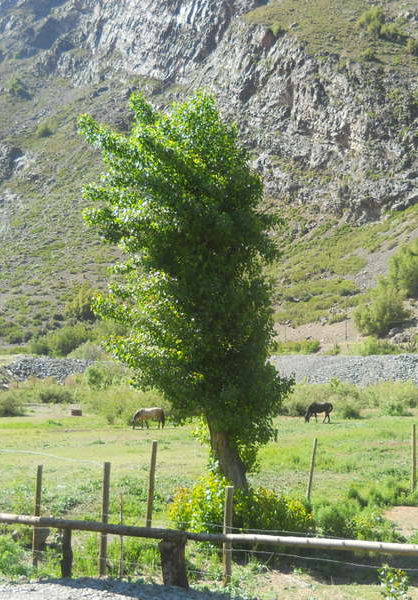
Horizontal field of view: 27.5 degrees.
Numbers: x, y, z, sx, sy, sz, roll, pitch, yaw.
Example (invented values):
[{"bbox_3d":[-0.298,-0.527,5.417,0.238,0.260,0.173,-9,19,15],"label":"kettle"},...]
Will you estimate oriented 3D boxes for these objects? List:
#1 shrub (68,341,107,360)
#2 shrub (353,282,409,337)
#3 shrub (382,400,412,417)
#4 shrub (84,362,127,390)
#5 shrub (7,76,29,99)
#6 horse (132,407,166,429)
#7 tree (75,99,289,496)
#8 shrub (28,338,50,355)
[{"bbox_3d":[-16.556,6.910,117.000,5.610,3.010,4.768,0,-3,0],"label":"shrub"},{"bbox_3d":[27.234,1.579,135.000,8.841,8.683,8.399,0,-3,0],"label":"shrub"},{"bbox_3d":[15.130,8.755,69.000,2.348,1.265,1.996,0,-4,0],"label":"shrub"},{"bbox_3d":[-11.082,8.231,92.000,4.626,3.228,4.164,0,-3,0],"label":"shrub"},{"bbox_3d":[-82.429,-91.948,370.000,9.234,9.329,7.849,0,-4,0],"label":"shrub"},{"bbox_3d":[-4.068,7.901,57.500,2.270,1.470,0.550,0,-4,0],"label":"horse"},{"bbox_3d":[-0.450,-0.064,15.700,3.811,7.491,3.621,0,-3,0],"label":"tree"},{"bbox_3d":[-26.918,7.420,135.000,3.473,2.684,3.300,0,-3,0],"label":"shrub"}]

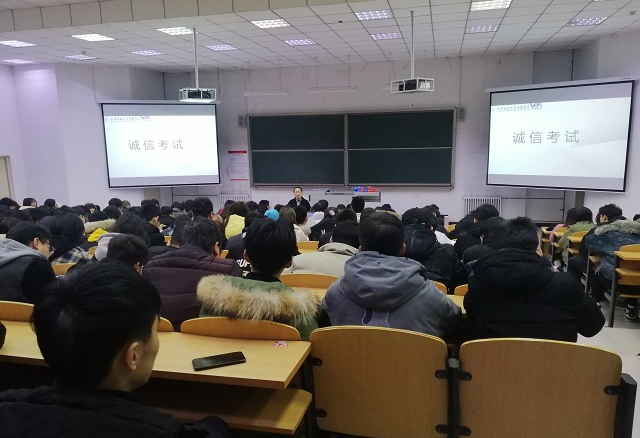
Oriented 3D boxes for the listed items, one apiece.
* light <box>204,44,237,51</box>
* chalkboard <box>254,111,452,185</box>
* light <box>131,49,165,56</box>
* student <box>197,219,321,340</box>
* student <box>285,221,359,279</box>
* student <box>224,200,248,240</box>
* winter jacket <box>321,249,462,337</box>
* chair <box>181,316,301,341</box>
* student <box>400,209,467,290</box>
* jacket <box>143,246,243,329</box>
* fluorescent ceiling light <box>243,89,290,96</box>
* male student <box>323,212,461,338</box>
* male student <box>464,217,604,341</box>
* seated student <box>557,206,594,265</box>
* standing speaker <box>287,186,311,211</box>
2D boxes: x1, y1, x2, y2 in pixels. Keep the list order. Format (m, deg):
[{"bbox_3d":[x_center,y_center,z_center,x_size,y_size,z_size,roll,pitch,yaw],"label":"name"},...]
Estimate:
[{"bbox_3d":[-2.137,-3.738,10.457,0.600,0.080,0.600,1,10,14],"label":"light"},{"bbox_3d":[0.762,-1.902,13.229,5.750,2.060,0.120,1,10,14],"label":"chalkboard"},{"bbox_3d":[-3.868,-3.794,10.846,0.600,0.080,0.600,1,10,14],"label":"light"},{"bbox_3d":[-0.179,0.558,2.164,0.530,1.170,0.660,1,10,14],"label":"student"},{"bbox_3d":[0.119,0.583,3.075,0.500,1.220,0.740,1,10,14],"label":"student"},{"bbox_3d":[-0.898,0.392,5.426,0.480,1.220,0.720,1,10,14],"label":"student"},{"bbox_3d":[0.287,0.416,1.936,0.520,0.645,0.500,1,10,14],"label":"winter jacket"},{"bbox_3d":[-0.249,0.744,2.066,0.500,0.840,0.520,1,10,14],"label":"chair"},{"bbox_3d":[0.606,0.517,2.892,0.510,1.215,0.650,1,10,14],"label":"student"},{"bbox_3d":[-0.620,0.414,2.263,0.540,0.600,0.520,1,10,14],"label":"jacket"},{"bbox_3d":[-1.385,-3.243,12.360,1.240,0.130,0.140,1,10,14],"label":"fluorescent ceiling light"},{"bbox_3d":[0.316,0.559,2.068,0.510,1.230,0.740,1,10,14],"label":"male student"},{"bbox_3d":[0.785,0.578,1.930,0.500,1.230,0.740,1,10,14],"label":"male student"},{"bbox_3d":[3.638,0.384,6.831,0.500,1.160,0.650,1,10,14],"label":"seated student"},{"bbox_3d":[-0.433,0.145,9.975,0.480,1.630,0.320,1,10,14],"label":"standing speaker"}]

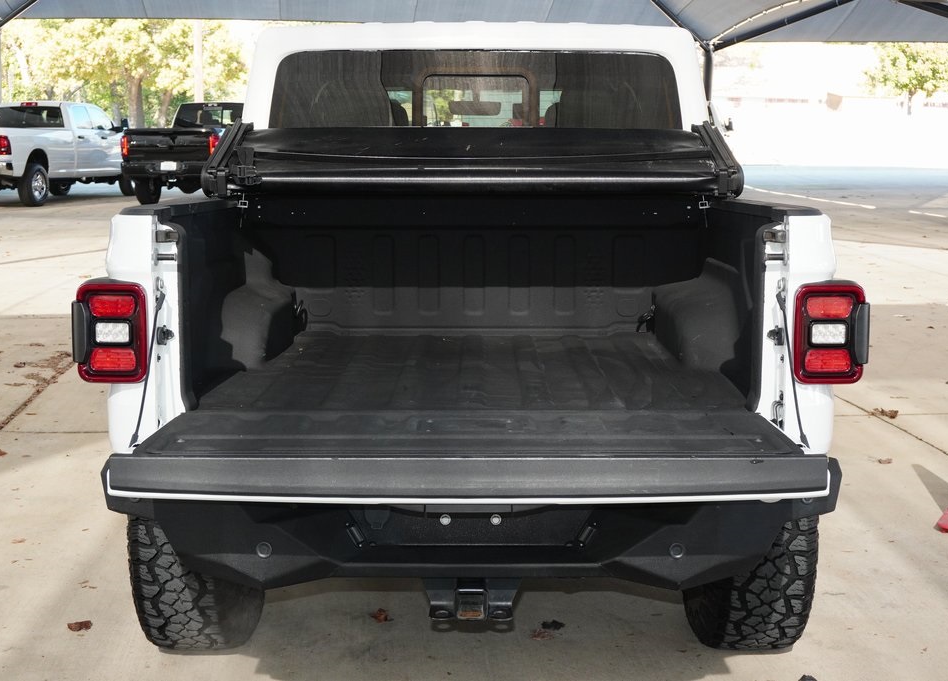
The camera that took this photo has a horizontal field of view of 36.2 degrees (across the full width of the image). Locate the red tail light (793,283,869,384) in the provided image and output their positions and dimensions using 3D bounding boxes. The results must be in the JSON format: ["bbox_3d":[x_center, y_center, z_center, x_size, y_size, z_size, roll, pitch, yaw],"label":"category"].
[{"bbox_3d":[0.754,-0.014,3.102,0.160,0.216,0.130,0,8,0],"label":"red tail light"}]

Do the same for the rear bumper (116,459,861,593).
[{"bbox_3d":[-0.008,0.381,3.183,1.600,0.250,0.310,0,8,0],"label":"rear bumper"}]

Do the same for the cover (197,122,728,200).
[{"bbox_3d":[-0.001,-0.548,4.367,1.530,0.220,0.580,0,8,0],"label":"cover"}]

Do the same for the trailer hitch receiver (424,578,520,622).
[{"bbox_3d":[-0.007,0.548,3.227,0.205,0.110,0.200,0,8,0],"label":"trailer hitch receiver"}]

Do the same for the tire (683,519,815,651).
[{"bbox_3d":[0.789,0.493,4.273,0.283,0.823,0.823,0,8,0],"label":"tire"}]

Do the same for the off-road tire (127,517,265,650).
[{"bbox_3d":[-0.791,0.494,4.283,0.283,0.823,0.823,0,8,0],"label":"off-road tire"}]

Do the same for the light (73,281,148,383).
[{"bbox_3d":[-0.770,-0.016,3.111,0.160,0.216,0.130,0,8,0],"label":"light"}]

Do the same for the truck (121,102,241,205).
[{"bbox_3d":[-5.299,-4.038,31.027,2.050,2.040,6.100,2,8,12],"label":"truck"}]

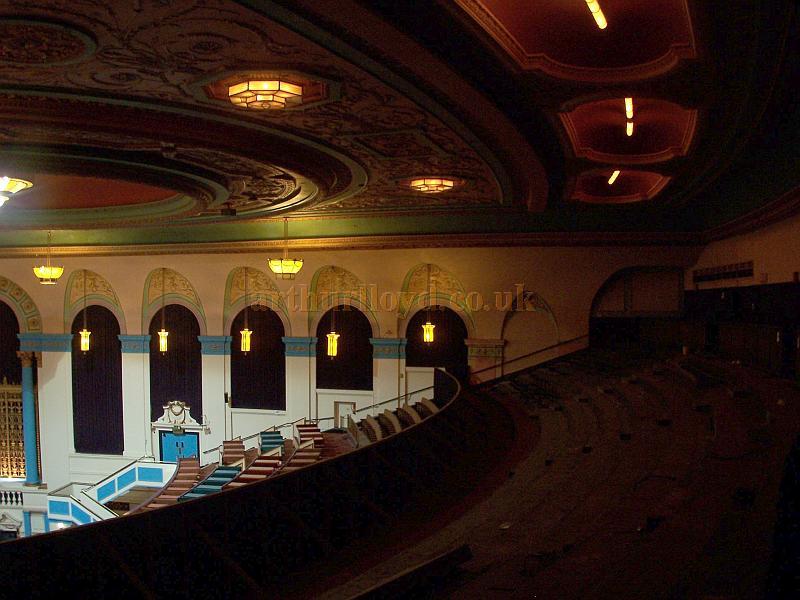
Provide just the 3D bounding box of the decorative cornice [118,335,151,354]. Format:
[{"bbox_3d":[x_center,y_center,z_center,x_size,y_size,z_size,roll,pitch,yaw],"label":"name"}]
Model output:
[{"bbox_3d":[-12.664,2.118,41.890,1.546,0.868,0.500,0,1,17],"label":"decorative cornice"}]

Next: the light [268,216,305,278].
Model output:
[{"bbox_3d":[-4.641,-2.093,35.800,1.480,2.556,1.480,0,1,17],"label":"light"}]

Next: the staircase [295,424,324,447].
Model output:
[{"bbox_3d":[-4.484,6.739,44.000,1.250,0.950,2.200,0,0,-9],"label":"staircase"}]

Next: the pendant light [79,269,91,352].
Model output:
[{"bbox_3d":[-14.802,0.553,41.300,0.541,4.021,0.541,0,1,17],"label":"pendant light"}]

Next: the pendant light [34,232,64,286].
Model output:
[{"bbox_3d":[-13.789,-1.650,34.500,1.200,2.100,1.200,0,0,17],"label":"pendant light"}]

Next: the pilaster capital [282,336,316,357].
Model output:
[{"bbox_3d":[-4.497,2.104,39.396,1.552,0.861,0.500,0,1,17],"label":"pilaster capital"}]

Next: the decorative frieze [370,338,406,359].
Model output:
[{"bbox_3d":[-0.500,2.119,38.175,1.561,0.891,0.500,0,1,17],"label":"decorative frieze"}]

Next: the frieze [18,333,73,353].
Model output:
[{"bbox_3d":[-14.951,1.831,37.410,2.650,0.780,0.500,0,0,17],"label":"frieze"}]

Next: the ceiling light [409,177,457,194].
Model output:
[{"bbox_3d":[0.859,-3.012,23.200,1.150,0.280,1.150,0,0,17],"label":"ceiling light"}]

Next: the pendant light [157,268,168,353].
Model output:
[{"bbox_3d":[-9.418,0.438,35.000,0.440,3.380,0.440,0,0,17],"label":"pendant light"}]

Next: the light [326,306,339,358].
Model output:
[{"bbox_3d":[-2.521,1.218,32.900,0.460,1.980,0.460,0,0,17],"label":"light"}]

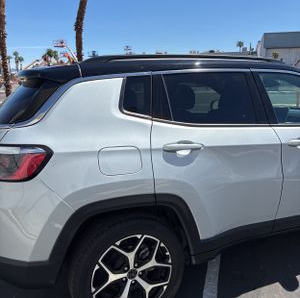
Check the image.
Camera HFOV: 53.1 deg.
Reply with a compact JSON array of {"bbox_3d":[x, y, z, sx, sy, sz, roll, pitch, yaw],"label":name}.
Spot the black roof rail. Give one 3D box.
[{"bbox_3d":[0.276,-0.578,1.945,1.397,0.050,0.060,-4,14,-17],"label":"black roof rail"}]

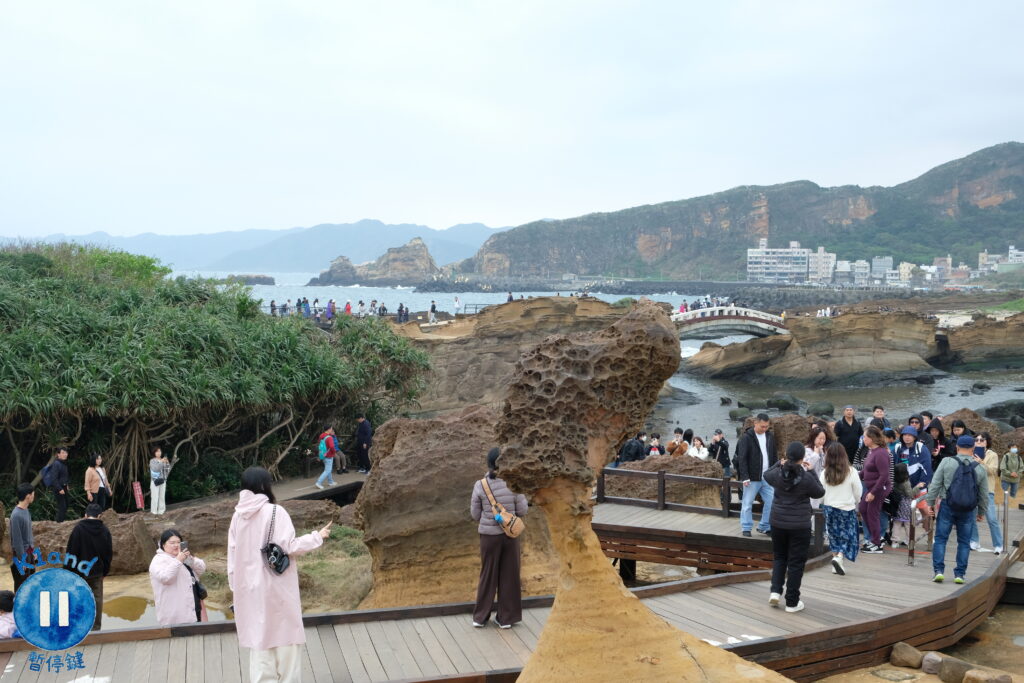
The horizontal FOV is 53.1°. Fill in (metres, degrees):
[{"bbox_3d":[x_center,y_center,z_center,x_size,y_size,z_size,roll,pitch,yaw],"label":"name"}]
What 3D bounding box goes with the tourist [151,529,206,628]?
[{"bbox_3d":[-3.029,2.491,9.355,0.520,1.580,0.560,3,5,37],"label":"tourist"}]

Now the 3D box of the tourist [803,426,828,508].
[{"bbox_3d":[4.188,1.980,14.156,0.480,1.610,0.380,0,4,-6],"label":"tourist"}]

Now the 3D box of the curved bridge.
[{"bbox_3d":[20.342,-1.828,96.000,11.000,2.900,3.300,0,4,-3],"label":"curved bridge"}]

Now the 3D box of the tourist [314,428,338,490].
[{"bbox_3d":[-4.789,2.975,26.512,0.580,1.640,0.500,-4,5,-41],"label":"tourist"}]

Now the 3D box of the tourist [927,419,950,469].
[{"bbox_3d":[6.411,1.963,15.357,0.500,1.630,0.420,2,5,30],"label":"tourist"}]

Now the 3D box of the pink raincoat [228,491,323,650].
[{"bbox_3d":[-1.794,1.688,7.735,0.570,1.140,0.440,1,4,19],"label":"pink raincoat"}]

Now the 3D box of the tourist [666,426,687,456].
[{"bbox_3d":[3.431,2.612,21.231,0.470,1.650,0.420,0,4,7],"label":"tourist"}]

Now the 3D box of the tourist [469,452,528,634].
[{"bbox_3d":[-0.113,1.767,9.280,0.520,1.620,0.420,0,4,5],"label":"tourist"}]

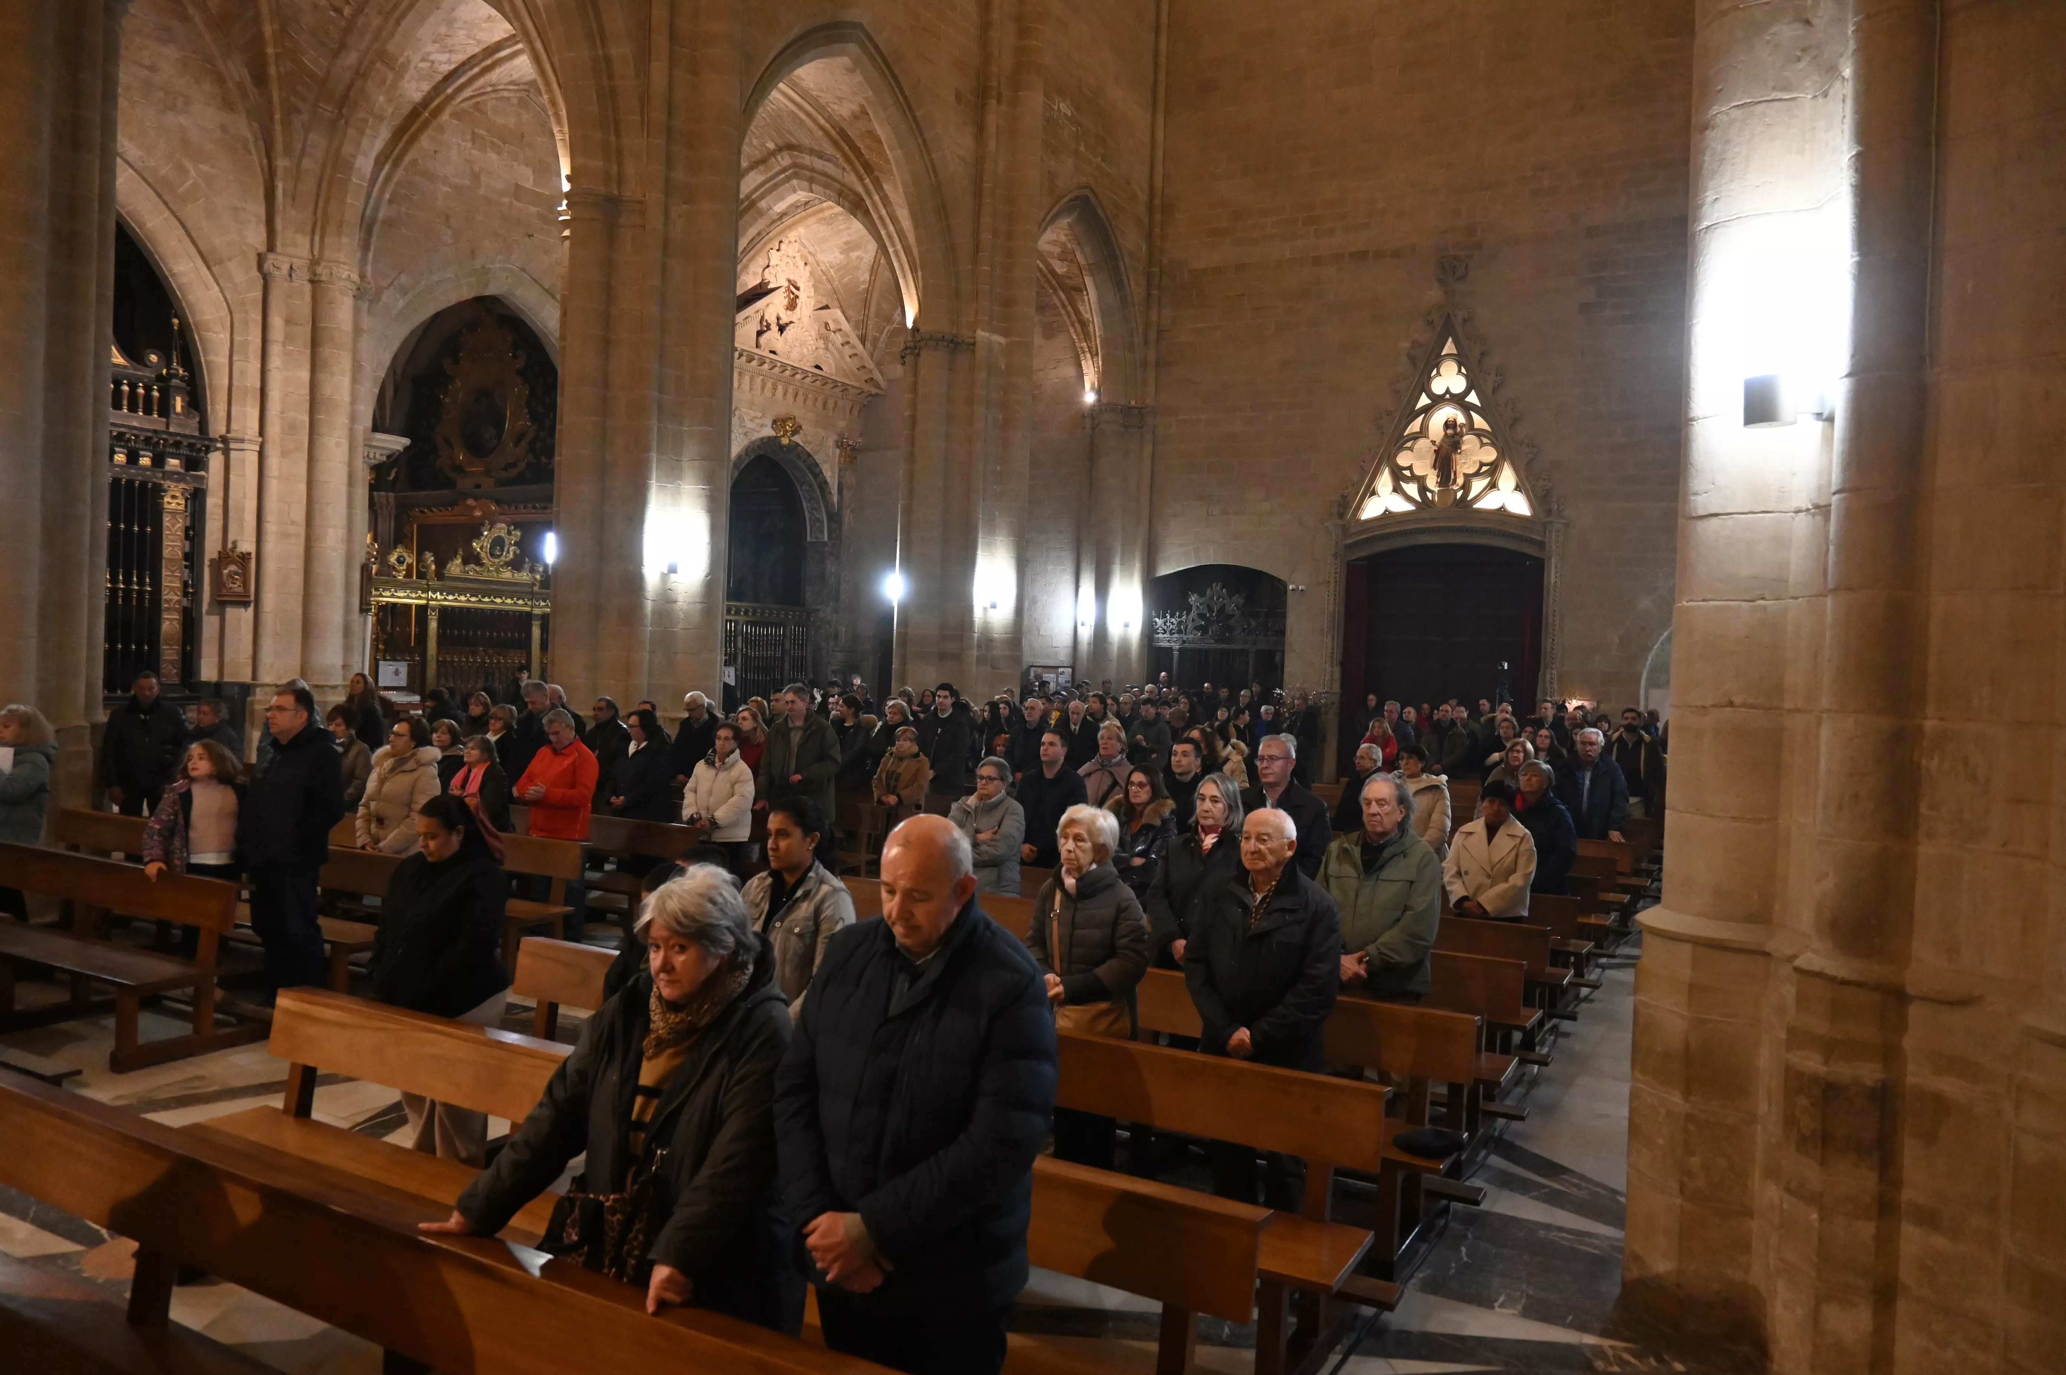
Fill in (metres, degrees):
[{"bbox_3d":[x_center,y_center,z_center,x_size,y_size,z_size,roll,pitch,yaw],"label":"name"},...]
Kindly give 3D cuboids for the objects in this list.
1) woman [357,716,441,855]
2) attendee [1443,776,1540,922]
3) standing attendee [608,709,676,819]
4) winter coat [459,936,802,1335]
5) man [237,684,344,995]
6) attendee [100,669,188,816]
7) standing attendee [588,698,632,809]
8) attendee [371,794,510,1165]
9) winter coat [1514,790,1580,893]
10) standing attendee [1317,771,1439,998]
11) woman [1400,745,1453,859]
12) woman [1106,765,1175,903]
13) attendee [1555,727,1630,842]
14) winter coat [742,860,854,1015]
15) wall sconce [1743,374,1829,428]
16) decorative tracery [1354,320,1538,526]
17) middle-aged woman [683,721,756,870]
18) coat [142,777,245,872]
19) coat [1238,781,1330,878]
[{"bbox_3d":[-3.791,0.965,8.221,0.480,1.604,0.350,2,1,30],"label":"woman"},{"bbox_3d":[2.395,1.240,7.252,0.490,1.512,0.330,2,1,26],"label":"attendee"},{"bbox_3d":[-2.871,0.954,10.097,0.470,1.637,0.350,2,1,28],"label":"standing attendee"},{"bbox_3d":[-0.783,0.943,2.852,0.720,0.880,0.480,2,0,24],"label":"winter coat"},{"bbox_3d":[-3.963,0.912,7.377,0.540,1.824,0.400,2,1,33],"label":"man"},{"bbox_3d":[-6.821,0.784,10.577,0.554,1.822,0.356,2,0,-24],"label":"attendee"},{"bbox_3d":[-3.831,0.926,12.370,0.500,1.679,0.360,2,1,27],"label":"standing attendee"},{"bbox_3d":[-2.223,1.164,5.161,0.460,1.550,0.370,2,1,28],"label":"attendee"},{"bbox_3d":[3.105,1.075,8.463,0.500,0.850,0.360,2,1,27],"label":"winter coat"},{"bbox_3d":[1.370,1.171,5.468,0.535,1.663,0.376,2,1,30],"label":"standing attendee"},{"bbox_3d":[2.689,1.214,9.874,0.544,1.594,0.376,2,1,28],"label":"woman"},{"bbox_3d":[0.561,1.190,7.253,0.495,1.544,0.356,2,1,27],"label":"woman"},{"bbox_3d":[4.579,1.198,11.359,0.580,1.732,0.420,2,1,27],"label":"attendee"},{"bbox_3d":[-0.731,0.895,4.318,0.420,0.670,0.270,2,1,28],"label":"winter coat"},{"bbox_3d":[2.268,-0.855,4.130,0.245,0.150,0.140,2,1,18],"label":"wall sconce"},{"bbox_3d":[7.617,-4.947,25.418,3.334,3.773,0.400,2,1,28],"label":"decorative tracery"},{"bbox_3d":[-2.380,1.051,10.442,0.500,1.577,0.380,2,1,27],"label":"middle-aged woman"},{"bbox_3d":[-4.750,0.809,7.832,0.520,0.580,0.320,2,1,-5],"label":"coat"},{"bbox_3d":[1.233,0.901,6.896,0.540,0.850,0.360,2,1,27],"label":"coat"}]

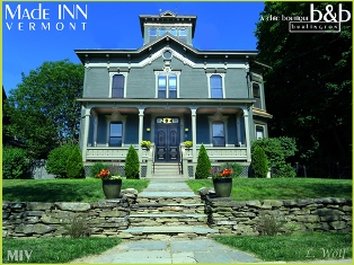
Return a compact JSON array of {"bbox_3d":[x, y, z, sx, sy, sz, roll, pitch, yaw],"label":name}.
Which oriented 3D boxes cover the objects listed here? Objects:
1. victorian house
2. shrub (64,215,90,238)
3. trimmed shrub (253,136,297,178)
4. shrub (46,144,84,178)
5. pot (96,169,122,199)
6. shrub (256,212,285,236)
[{"bbox_3d":[0.148,-2.853,22.178,14.000,13.800,11.800,0,-12,0],"label":"victorian house"},{"bbox_3d":[-2.835,2.682,7.609,0.716,0.640,0.650,0,-12,0],"label":"shrub"},{"bbox_3d":[5.941,1.537,16.235,2.779,2.570,2.400,0,-12,0],"label":"trimmed shrub"},{"bbox_3d":[-6.835,1.763,16.289,2.329,2.145,2.200,0,-12,0],"label":"shrub"},{"bbox_3d":[-2.137,1.631,8.445,0.810,0.937,0.750,0,-12,0],"label":"pot"},{"bbox_3d":[2.746,2.677,7.763,0.818,0.681,0.650,0,-12,0],"label":"shrub"}]

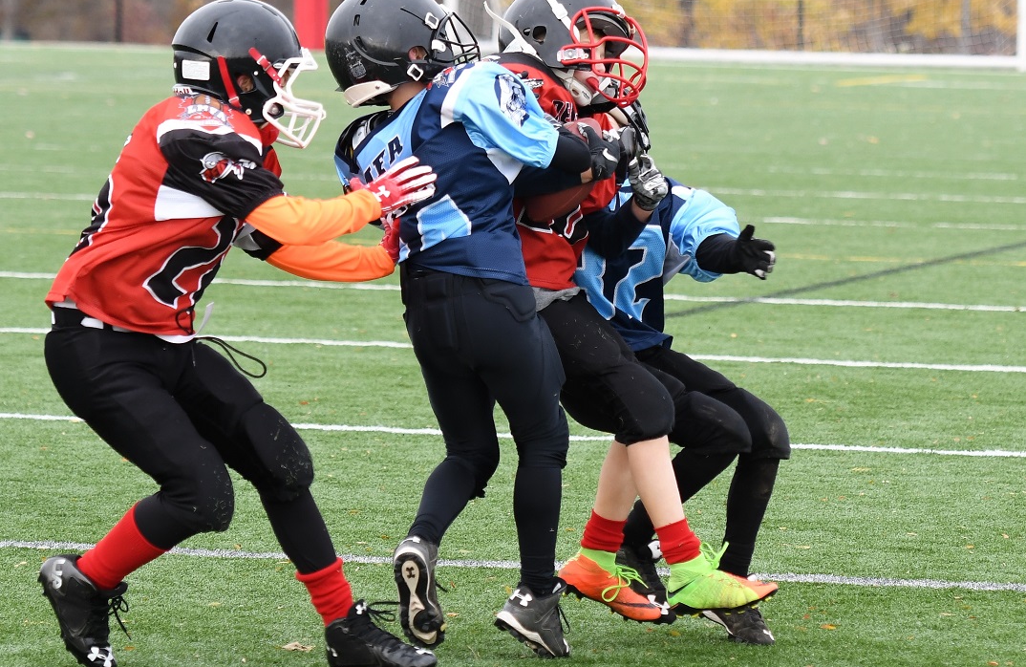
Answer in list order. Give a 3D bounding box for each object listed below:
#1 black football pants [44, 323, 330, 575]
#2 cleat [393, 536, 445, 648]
[{"bbox_3d":[-0.689,0.244,8.950,0.580,0.540,0.370,2,5,11],"label":"black football pants"},{"bbox_3d":[-0.203,0.558,9.050,0.092,0.245,0.110,-3,29,15],"label":"cleat"}]

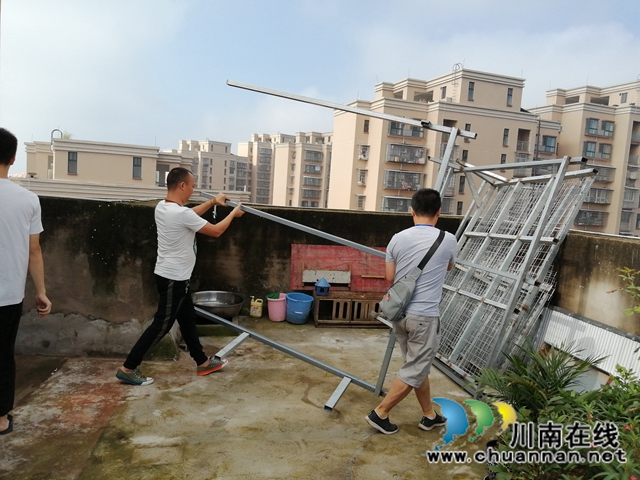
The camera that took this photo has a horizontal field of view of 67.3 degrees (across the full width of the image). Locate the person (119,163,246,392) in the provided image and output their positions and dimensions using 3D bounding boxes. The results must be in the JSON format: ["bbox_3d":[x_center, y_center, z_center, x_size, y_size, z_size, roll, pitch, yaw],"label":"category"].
[{"bbox_3d":[-1.055,0.267,3.650,0.930,1.650,0.520,2,6,-15],"label":"person"}]

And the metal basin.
[{"bbox_3d":[-1.076,0.706,5.029,0.580,0.170,0.580,4,6,0],"label":"metal basin"}]

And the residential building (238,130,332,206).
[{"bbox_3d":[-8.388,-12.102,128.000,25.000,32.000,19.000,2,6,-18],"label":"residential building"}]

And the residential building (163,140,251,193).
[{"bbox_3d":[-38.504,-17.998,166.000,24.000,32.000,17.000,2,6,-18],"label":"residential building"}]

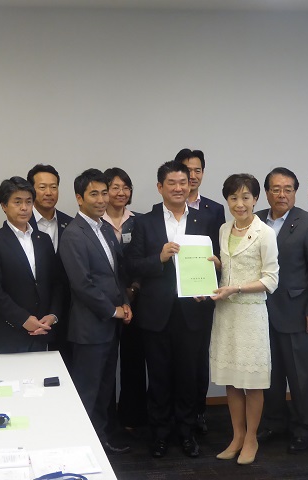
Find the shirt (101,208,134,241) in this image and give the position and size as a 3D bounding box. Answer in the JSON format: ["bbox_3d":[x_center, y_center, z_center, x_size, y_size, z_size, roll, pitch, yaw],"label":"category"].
[{"bbox_3d":[-0.225,0.069,6.687,0.380,0.550,0.230,-1,5,-1],"label":"shirt"}]

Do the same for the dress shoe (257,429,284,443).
[{"bbox_3d":[0.704,1.193,6.600,0.105,0.105,0.280,3,6,39],"label":"dress shoe"}]

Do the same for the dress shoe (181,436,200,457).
[{"bbox_3d":[0.221,1.222,6.337,0.105,0.105,0.285,-2,5,-12],"label":"dress shoe"}]

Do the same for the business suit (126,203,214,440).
[{"bbox_3d":[0.096,0.501,6.291,0.520,1.446,0.320,-1,5,-6],"label":"business suit"}]

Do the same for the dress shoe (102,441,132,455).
[{"bbox_3d":[-0.257,1.222,6.426,0.105,0.105,0.280,-4,6,-37],"label":"dress shoe"}]

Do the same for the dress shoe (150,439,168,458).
[{"bbox_3d":[0.035,1.224,6.344,0.105,0.105,0.285,0,5,10],"label":"dress shoe"}]

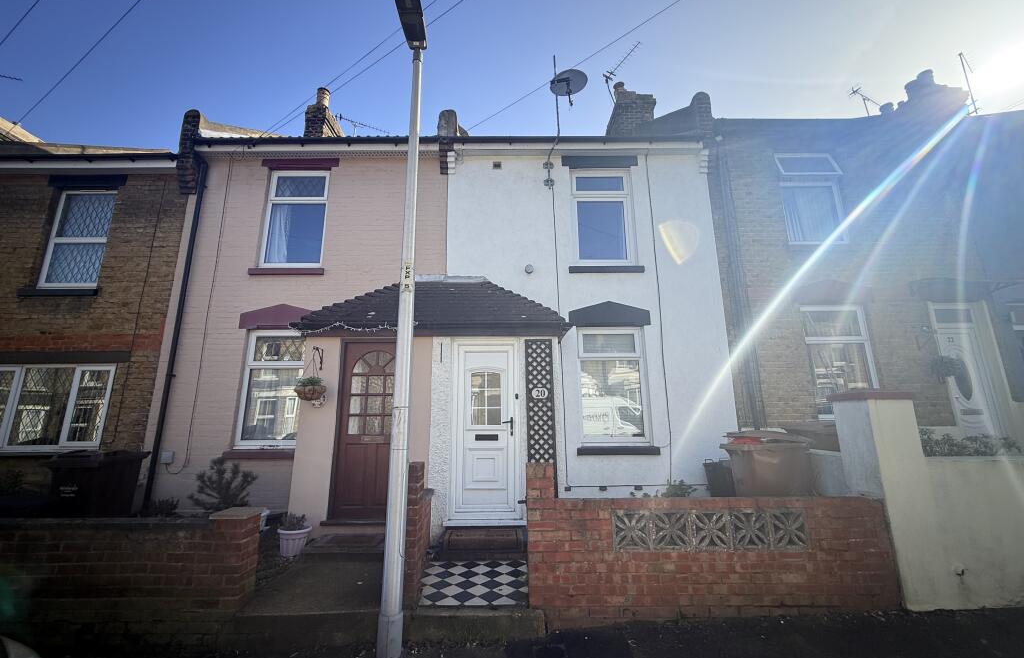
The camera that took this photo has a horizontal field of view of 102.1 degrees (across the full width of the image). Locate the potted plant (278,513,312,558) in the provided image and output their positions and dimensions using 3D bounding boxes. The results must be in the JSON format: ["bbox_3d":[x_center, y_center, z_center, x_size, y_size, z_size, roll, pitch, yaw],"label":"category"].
[{"bbox_3d":[-2.131,2.026,4.062,0.340,0.381,0.340,0,-12,-1],"label":"potted plant"}]

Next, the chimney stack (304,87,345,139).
[{"bbox_3d":[-4.617,-4.825,10.315,0.502,1.846,1.250,0,-12,-1],"label":"chimney stack"}]

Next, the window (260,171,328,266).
[{"bbox_3d":[-3.217,-1.649,6.177,0.909,1.562,0.120,0,-12,-1],"label":"window"}]

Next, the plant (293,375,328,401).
[{"bbox_3d":[-2.209,0.653,4.540,0.354,0.290,0.350,0,-12,-1],"label":"plant"}]

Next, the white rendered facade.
[{"bbox_3d":[1.039,-0.175,5.869,3.938,5.180,0.280,0,-12,-1],"label":"white rendered facade"}]

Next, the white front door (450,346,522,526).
[{"bbox_3d":[-0.293,1.135,4.755,0.815,2.047,0.120,0,-12,-1],"label":"white front door"}]

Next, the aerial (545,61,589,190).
[{"bbox_3d":[0.808,-3.117,6.231,0.660,2.030,0.500,-3,-12,11],"label":"aerial"}]

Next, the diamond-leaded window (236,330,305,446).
[{"bbox_3d":[-3.236,0.790,5.654,0.915,1.539,0.120,0,-12,-1],"label":"diamond-leaded window"}]

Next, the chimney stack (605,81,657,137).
[{"bbox_3d":[2.777,-4.708,9.938,0.918,1.755,1.300,0,-12,-1],"label":"chimney stack"}]

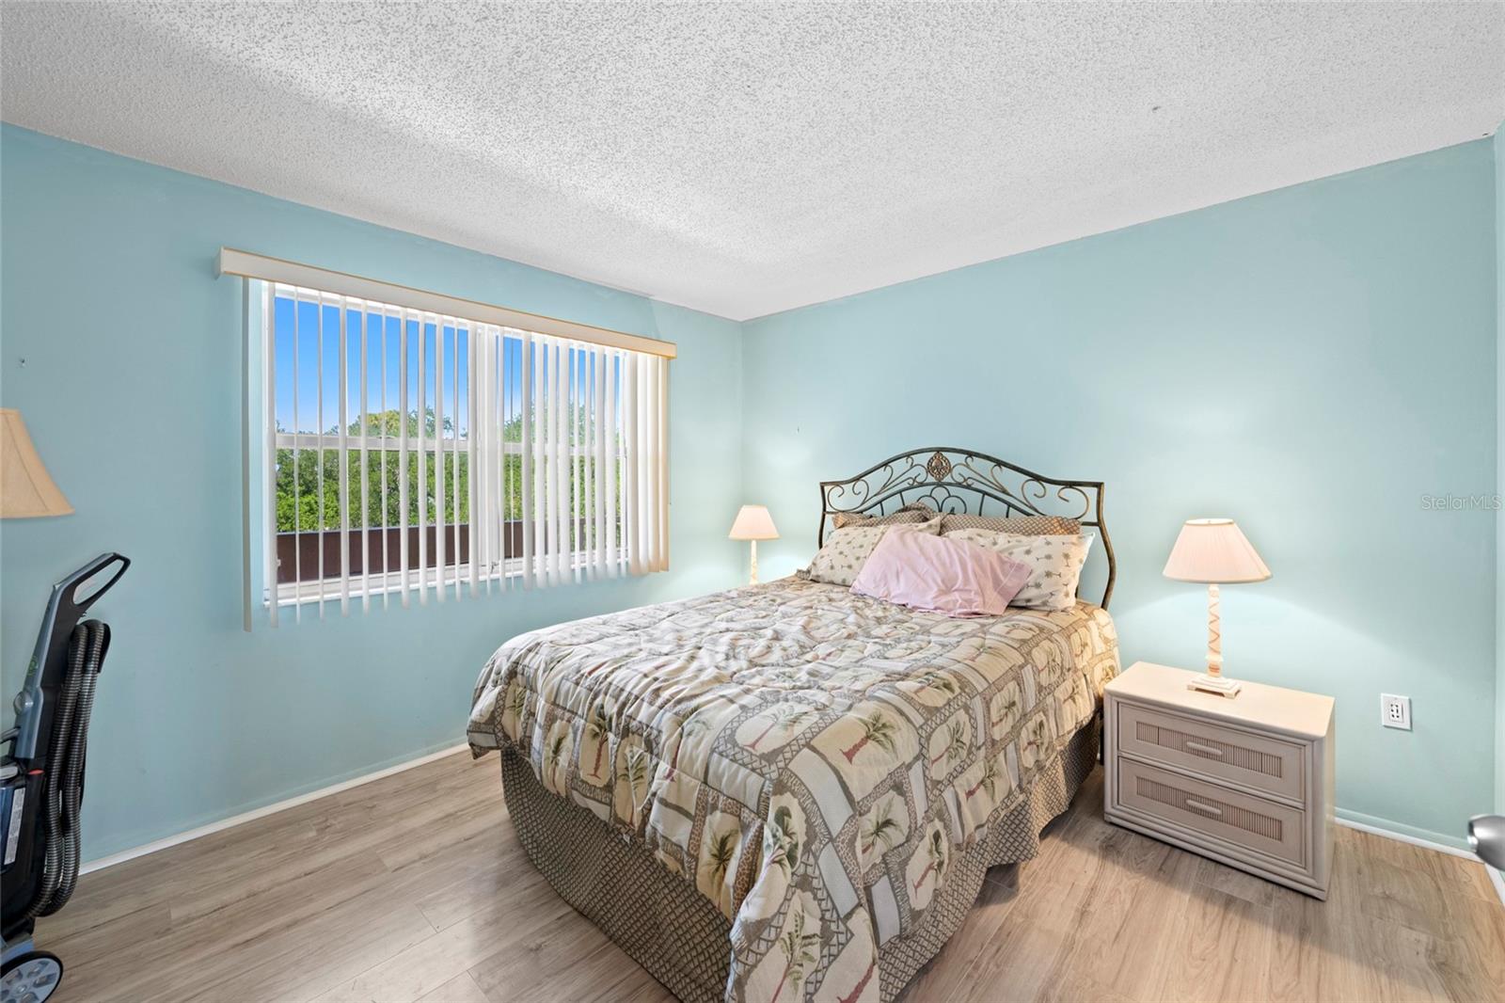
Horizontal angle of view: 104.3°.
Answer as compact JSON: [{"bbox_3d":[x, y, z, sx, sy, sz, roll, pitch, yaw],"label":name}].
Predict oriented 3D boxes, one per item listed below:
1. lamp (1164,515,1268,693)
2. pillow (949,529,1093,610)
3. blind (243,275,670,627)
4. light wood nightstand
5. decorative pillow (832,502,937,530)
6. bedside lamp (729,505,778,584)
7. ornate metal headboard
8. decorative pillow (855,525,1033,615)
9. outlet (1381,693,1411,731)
[{"bbox_3d":[1.737,0.383,2.200,0.325,0.635,0.325,2,3,42],"label":"lamp"},{"bbox_3d":[1.166,0.288,2.691,0.660,0.390,0.170,2,-14,42],"label":"pillow"},{"bbox_3d":[-1.187,-0.194,2.849,0.090,1.287,1.959,2,3,44],"label":"blind"},{"bbox_3d":[1.713,0.956,2.172,0.600,0.515,0.470,2,3,43],"label":"light wood nightstand"},{"bbox_3d":[0.686,0.252,3.203,0.660,0.420,0.160,2,-10,42],"label":"decorative pillow"},{"bbox_3d":[0.009,0.321,3.762,0.325,0.635,0.325,0,2,0],"label":"bedside lamp"},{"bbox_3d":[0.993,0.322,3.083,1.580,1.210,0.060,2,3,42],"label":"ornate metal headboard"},{"bbox_3d":[0.863,0.319,2.789,0.720,0.390,0.170,10,-19,41],"label":"decorative pillow"},{"bbox_3d":[2.261,0.740,2.054,0.072,0.118,0.010,2,3,42],"label":"outlet"}]

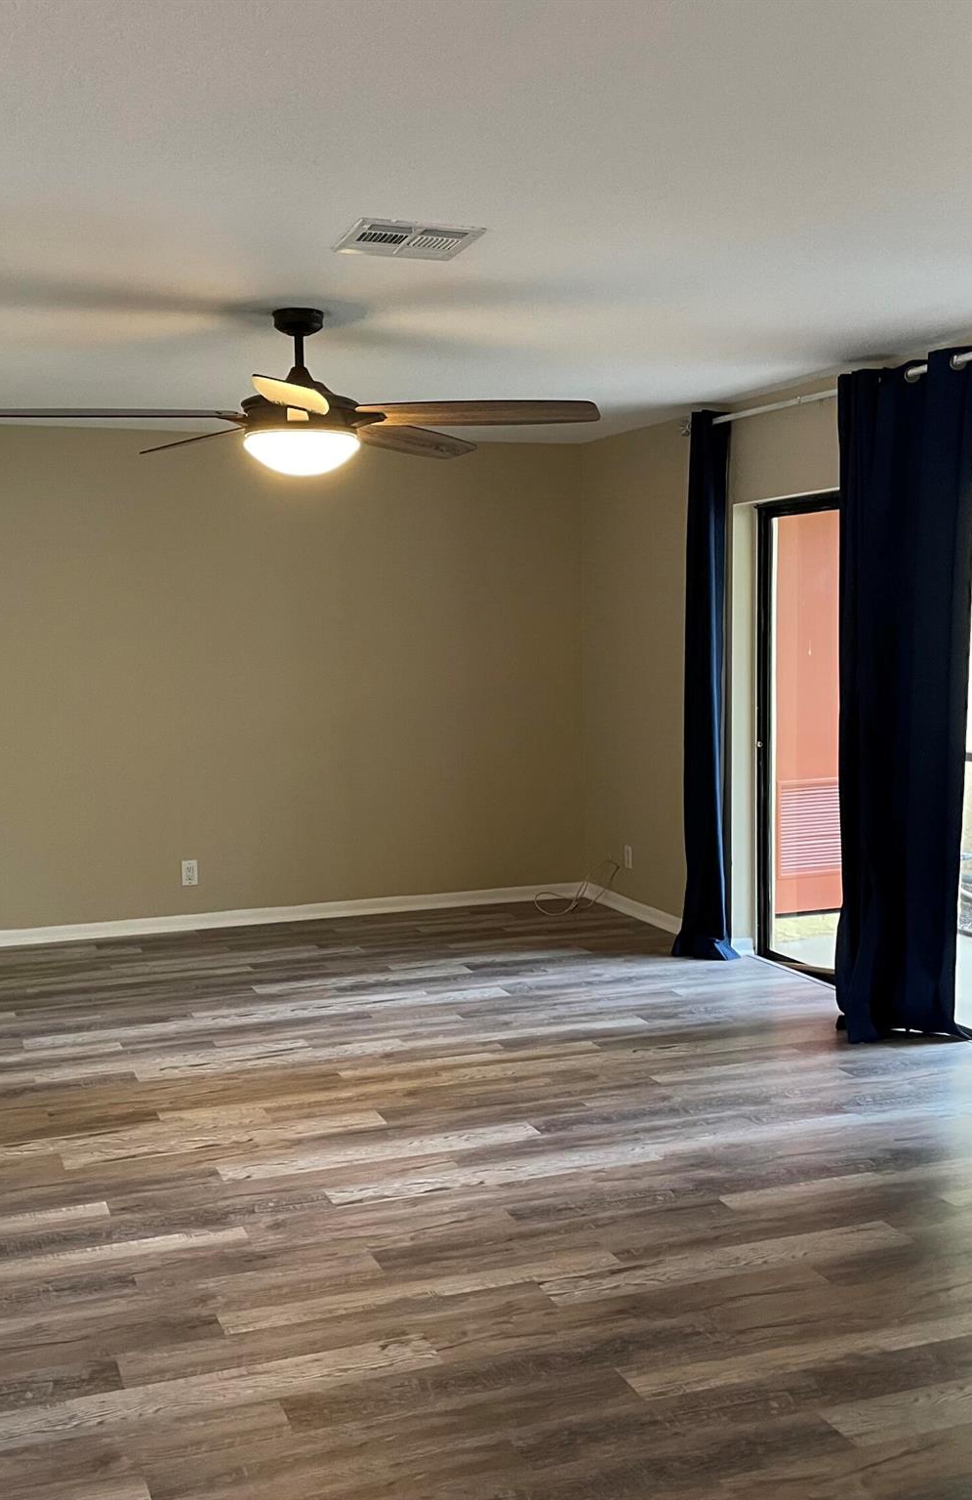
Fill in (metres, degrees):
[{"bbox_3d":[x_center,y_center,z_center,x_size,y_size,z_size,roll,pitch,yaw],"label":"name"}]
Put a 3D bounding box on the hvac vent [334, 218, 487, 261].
[{"bbox_3d":[-0.188,-1.216,3.608,0.306,0.022,0.325,-3,5,-17],"label":"hvac vent"}]

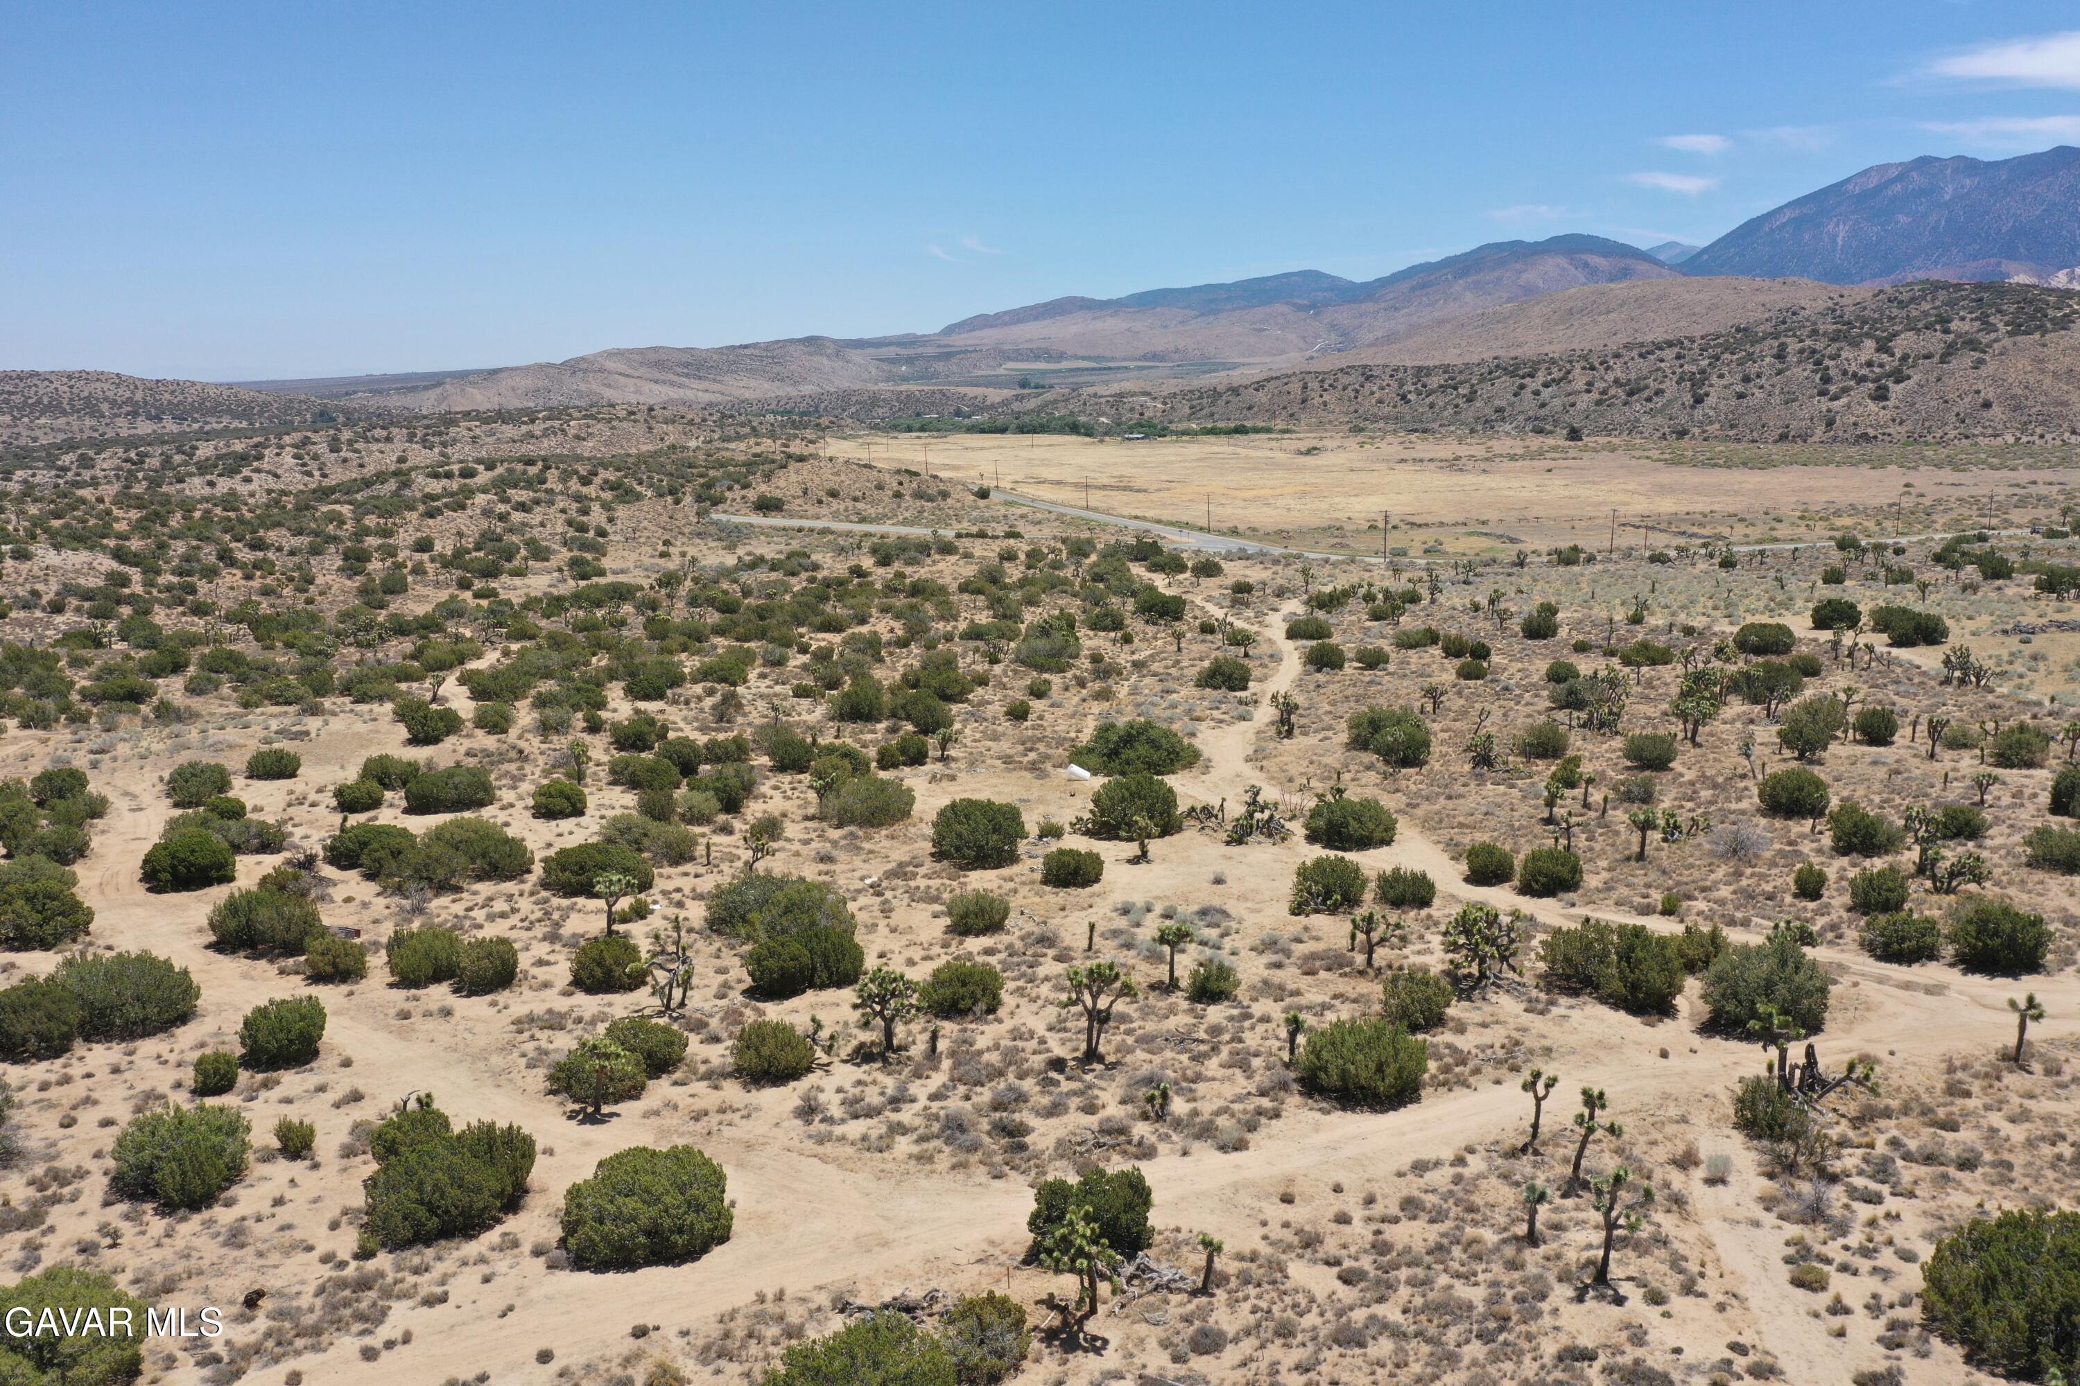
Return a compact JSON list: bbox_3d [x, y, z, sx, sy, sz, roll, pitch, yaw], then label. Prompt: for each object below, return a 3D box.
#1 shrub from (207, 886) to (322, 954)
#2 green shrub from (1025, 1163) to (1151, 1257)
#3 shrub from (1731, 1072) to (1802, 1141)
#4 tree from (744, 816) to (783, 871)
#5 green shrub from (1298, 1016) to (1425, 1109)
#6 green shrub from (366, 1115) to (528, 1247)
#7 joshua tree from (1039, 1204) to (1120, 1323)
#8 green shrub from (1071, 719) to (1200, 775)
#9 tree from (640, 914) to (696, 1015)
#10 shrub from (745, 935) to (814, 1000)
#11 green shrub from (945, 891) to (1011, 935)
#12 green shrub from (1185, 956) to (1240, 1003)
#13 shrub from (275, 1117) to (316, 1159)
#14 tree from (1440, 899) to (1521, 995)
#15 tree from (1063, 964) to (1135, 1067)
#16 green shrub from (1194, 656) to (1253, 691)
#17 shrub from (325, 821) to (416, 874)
[{"bbox_3d":[-37.270,10.930,77.690,4.930,3.150,4.430,-6,12,-26],"label":"shrub"},{"bbox_3d":[1.547,16.052,50.519,3.950,1.890,3.550,0,11,2],"label":"green shrub"},{"bbox_3d":[26.914,15.340,60.026,2.390,2.270,2.150,5,13,25],"label":"shrub"},{"bbox_3d":[-15.400,8.360,89.930,2.140,3.190,2.030,-2,11,-10],"label":"tree"},{"bbox_3d":[14.154,16.250,71.284,5.678,2.883,5.110,2,11,12],"label":"green shrub"},{"bbox_3d":[-19.519,16.060,53.409,5.190,3.460,4.670,-4,12,-21],"label":"green shrub"},{"bbox_3d":[1.326,19.163,54.059,2.706,3.739,2.436,0,11,2],"label":"joshua tree"},{"bbox_3d":[6.523,3.483,111.116,8.900,3.010,6.680,1,11,3],"label":"green shrub"},{"bbox_3d":[-17.368,12.766,76.119,2.438,4.742,2.316,-4,12,-13],"label":"tree"},{"bbox_3d":[-12.888,13.571,79.980,3.328,2.775,3.161,-2,12,-9],"label":"shrub"},{"bbox_3d":[-3.289,11.728,86.203,3.376,2.206,3.207,-1,12,-2],"label":"green shrub"},{"bbox_3d":[7.550,12.510,70.560,2.400,2.040,2.160,1,11,6],"label":"green shrub"},{"bbox_3d":[-26.929,16.114,58.538,1.310,1.330,1.250,-6,13,-26],"label":"shrub"},{"bbox_3d":[20.137,11.538,73.878,3.440,4.260,3.270,3,12,16],"label":"tree"},{"bbox_3d":[2.421,13.039,66.067,3.050,4.400,2.750,0,11,2],"label":"tree"},{"bbox_3d":[15.980,-1.700,140.810,4.920,3.060,4.430,1,11,6],"label":"green shrub"},{"bbox_3d":[-38.097,8.785,92.214,4.770,2.430,4.060,-5,12,-23],"label":"shrub"}]

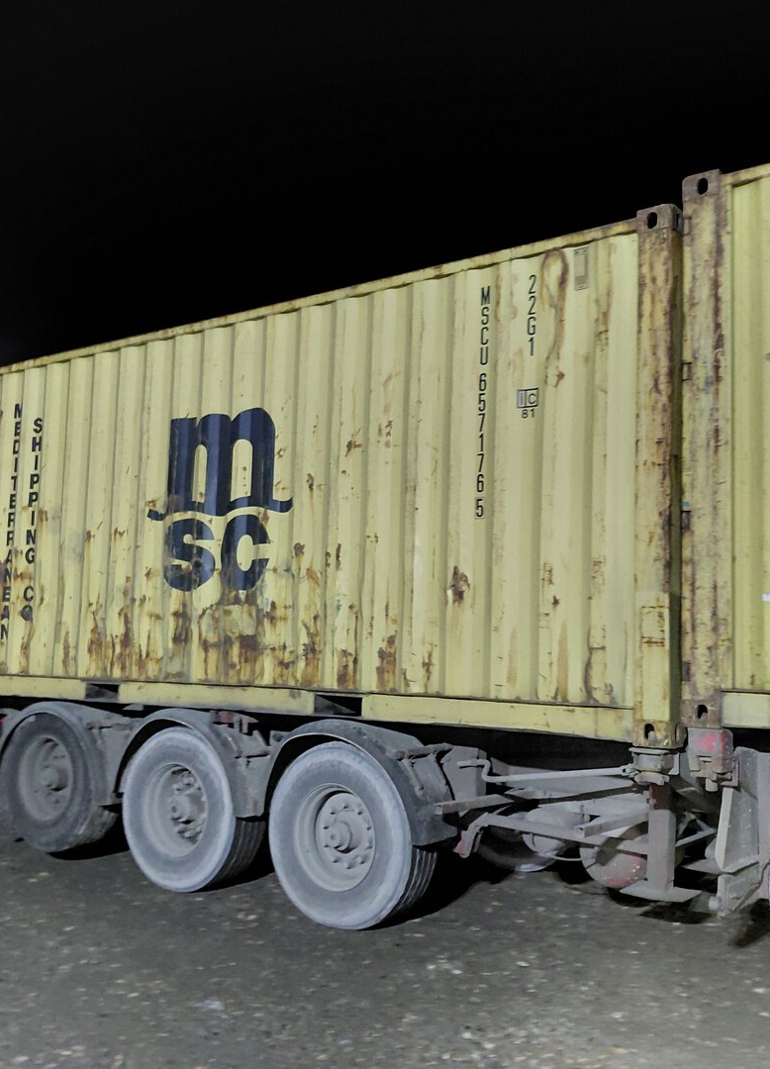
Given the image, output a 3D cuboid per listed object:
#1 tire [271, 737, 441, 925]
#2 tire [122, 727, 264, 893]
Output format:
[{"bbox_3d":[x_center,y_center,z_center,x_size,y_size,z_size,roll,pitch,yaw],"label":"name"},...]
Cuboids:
[{"bbox_3d":[-0.195,1.705,5.896,1.050,1.050,0.350,-3,-8,36],"label":"tire"},{"bbox_3d":[-1.247,1.759,6.658,1.050,1.050,0.350,-3,-8,36],"label":"tire"}]

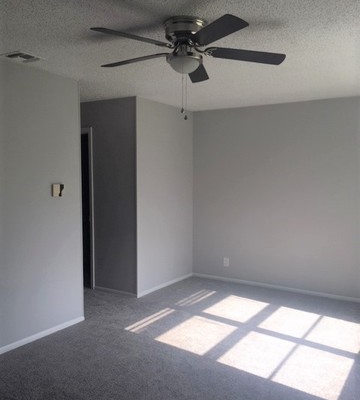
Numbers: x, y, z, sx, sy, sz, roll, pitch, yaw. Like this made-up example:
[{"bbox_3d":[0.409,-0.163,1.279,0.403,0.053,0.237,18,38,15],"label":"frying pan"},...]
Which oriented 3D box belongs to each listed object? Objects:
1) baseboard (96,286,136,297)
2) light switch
[{"bbox_3d":[-0.825,1.171,5.108,0.708,0.055,0.017,2,4,32],"label":"baseboard"},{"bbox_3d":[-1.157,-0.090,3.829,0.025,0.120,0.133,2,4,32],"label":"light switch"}]

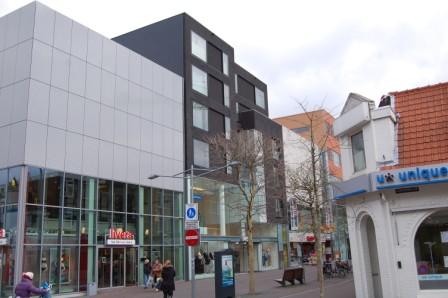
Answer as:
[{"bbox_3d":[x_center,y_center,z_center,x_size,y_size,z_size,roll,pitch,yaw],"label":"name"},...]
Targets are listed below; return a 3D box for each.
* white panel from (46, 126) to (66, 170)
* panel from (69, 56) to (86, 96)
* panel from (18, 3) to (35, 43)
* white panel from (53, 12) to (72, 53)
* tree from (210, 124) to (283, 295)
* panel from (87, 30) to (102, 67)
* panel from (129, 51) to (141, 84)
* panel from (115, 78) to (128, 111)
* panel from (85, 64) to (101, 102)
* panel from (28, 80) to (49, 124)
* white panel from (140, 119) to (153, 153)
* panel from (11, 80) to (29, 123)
[{"bbox_3d":[-8.923,0.029,23.736,0.100,2.304,1.191,-9,-15,30],"label":"white panel"},{"bbox_3d":[-9.620,-4.753,29.397,0.070,2.522,1.323,-10,-16,30],"label":"panel"},{"bbox_3d":[-10.560,-6.724,24.118,1.370,2.221,0.100,-9,-15,29],"label":"panel"},{"bbox_3d":[-10.412,-7.448,28.866,0.070,2.443,1.323,-10,-16,30],"label":"white panel"},{"bbox_3d":[1.132,2.852,20.869,3.533,7.450,3.357,-2,-13,0],"label":"tree"},{"bbox_3d":[-7.847,-6.068,27.240,0.100,2.221,1.191,-9,-15,30],"label":"panel"},{"bbox_3d":[-6.516,-5.873,32.660,0.100,2.347,1.280,-10,-16,30],"label":"panel"},{"bbox_3d":[-7.102,-3.794,31.120,0.100,2.454,1.280,-10,-16,30],"label":"panel"},{"bbox_3d":[-8.445,-4.265,28.992,0.100,2.454,1.280,-10,-16,30],"label":"panel"},{"bbox_3d":[-10.402,-2.594,25.191,0.100,2.454,1.358,-10,-16,30],"label":"panel"},{"bbox_3d":[-5.233,-0.886,30.193,0.100,2.221,1.191,-9,-15,30],"label":"white panel"},{"bbox_3d":[-11.276,-2.641,24.918,1.411,2.417,0.100,-10,-16,30],"label":"panel"}]

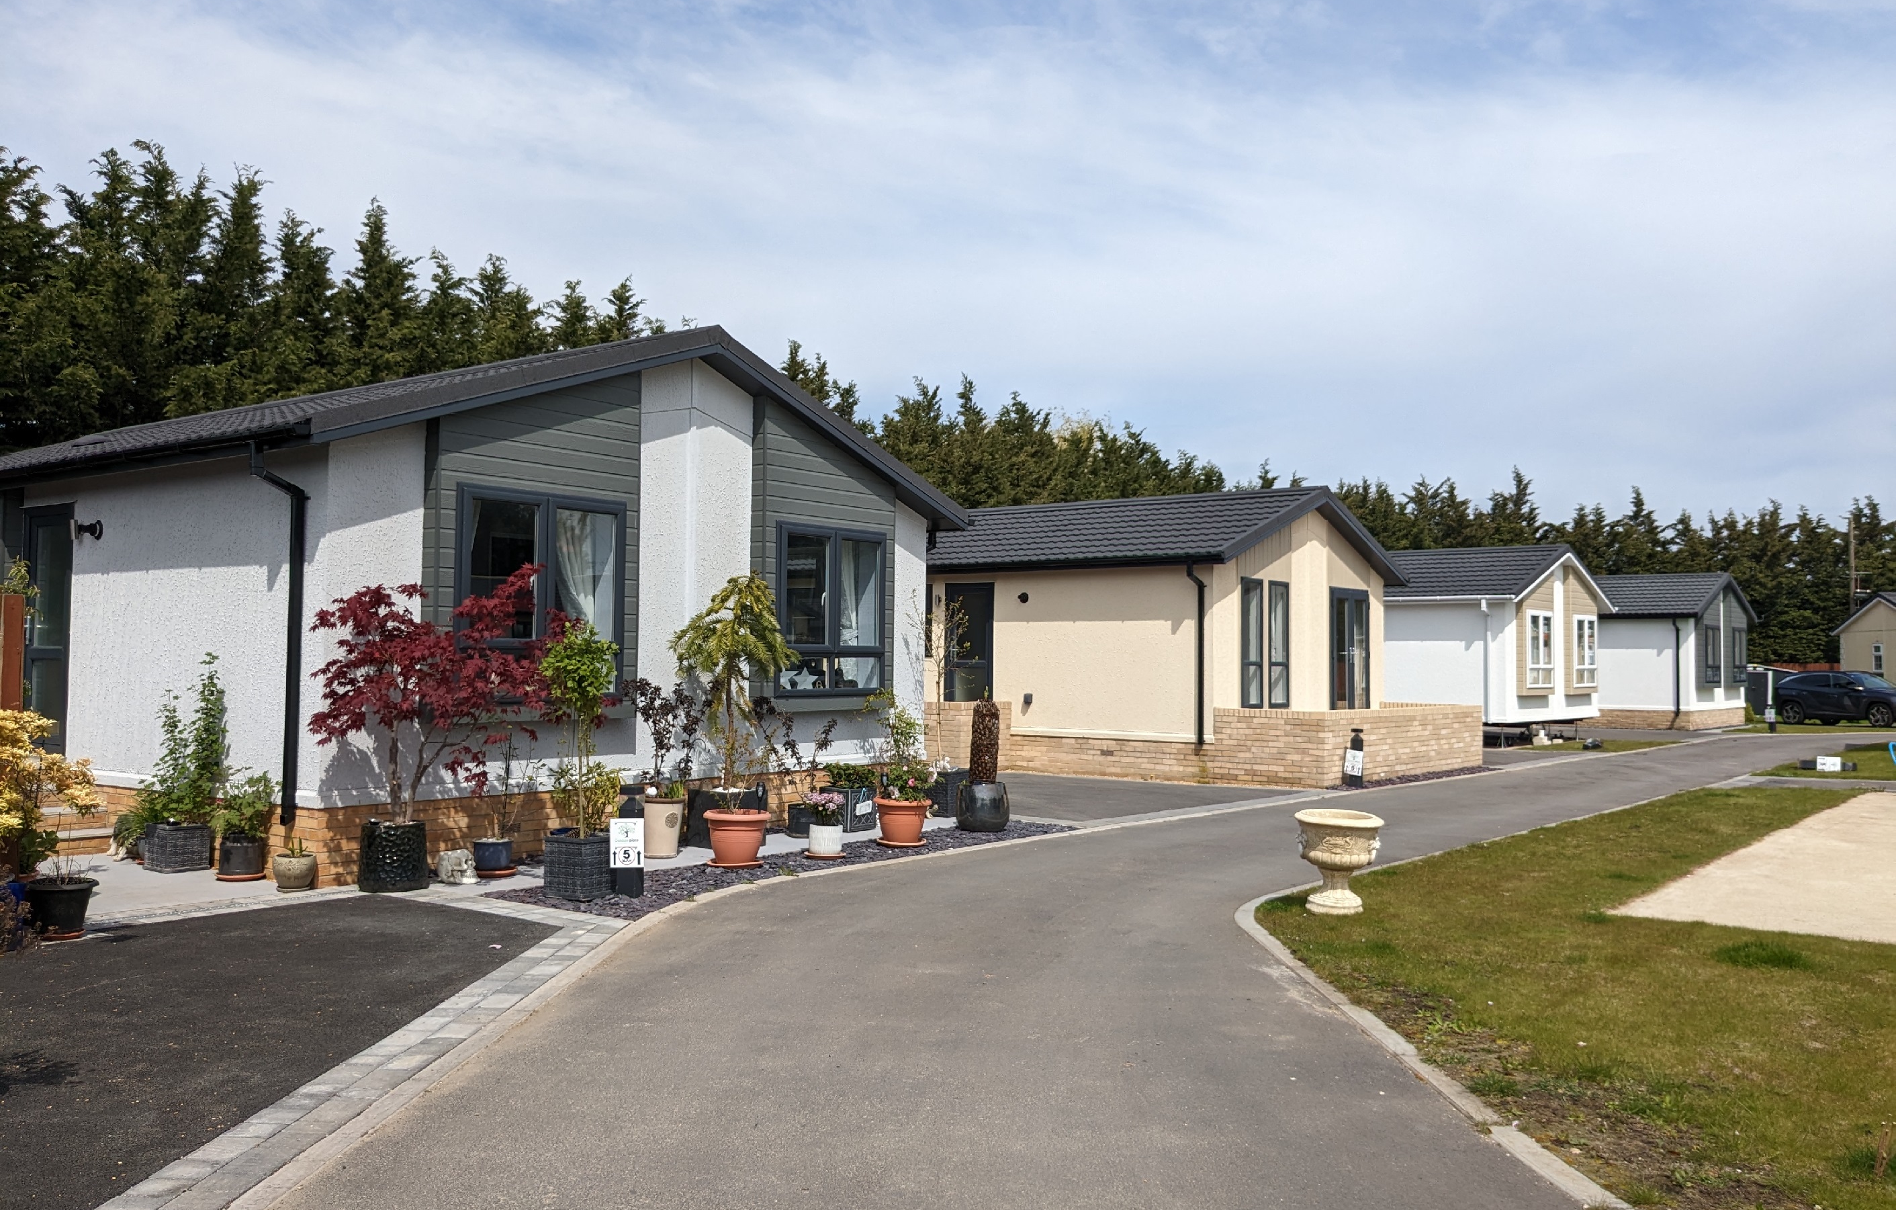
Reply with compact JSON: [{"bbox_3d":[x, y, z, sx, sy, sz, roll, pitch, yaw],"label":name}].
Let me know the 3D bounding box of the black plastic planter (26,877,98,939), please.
[{"bbox_3d":[-4.680,1.612,7.818,0.334,0.285,0.334,2,-3,-31],"label":"black plastic planter"}]

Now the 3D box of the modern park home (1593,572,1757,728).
[{"bbox_3d":[16.575,1.346,43.949,12.100,4.180,6.700,-1,-3,40],"label":"modern park home"}]

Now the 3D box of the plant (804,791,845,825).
[{"bbox_3d":[-0.952,1.571,11.447,0.315,0.260,0.310,1,-2,-5],"label":"plant"}]

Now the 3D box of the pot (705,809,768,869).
[{"bbox_3d":[-1.563,1.731,10.981,0.494,0.380,0.494,1,-2,-8],"label":"pot"}]

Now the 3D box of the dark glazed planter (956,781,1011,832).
[{"bbox_3d":[0.326,1.849,13.532,0.496,0.423,0.496,1,-2,1],"label":"dark glazed planter"}]

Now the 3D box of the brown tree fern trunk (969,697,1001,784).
[{"bbox_3d":[0.334,1.250,13.350,0.255,0.790,0.255,2,-2,0],"label":"brown tree fern trunk"}]

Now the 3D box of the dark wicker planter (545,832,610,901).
[{"bbox_3d":[-2.333,1.662,9.383,0.303,0.375,0.303,0,-2,25],"label":"dark wicker planter"}]

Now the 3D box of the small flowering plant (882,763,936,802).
[{"bbox_3d":[-0.322,1.490,12.346,0.460,0.330,0.420,1,-2,-1],"label":"small flowering plant"}]

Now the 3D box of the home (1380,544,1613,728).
[{"bbox_3d":[8.184,0.726,34.349,12.100,3.710,6.600,-1,-3,39],"label":"home"}]

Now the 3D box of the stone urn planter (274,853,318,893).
[{"bbox_3d":[-4.195,1.722,9.500,0.254,0.229,0.254,2,-2,-24],"label":"stone urn planter"}]

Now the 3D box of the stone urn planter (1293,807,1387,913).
[{"bbox_3d":[2.384,1.574,9.034,0.535,0.590,0.535,4,-3,15],"label":"stone urn planter"}]

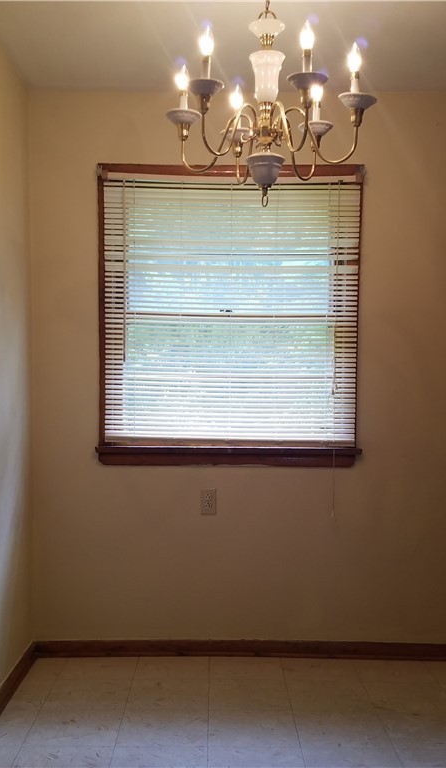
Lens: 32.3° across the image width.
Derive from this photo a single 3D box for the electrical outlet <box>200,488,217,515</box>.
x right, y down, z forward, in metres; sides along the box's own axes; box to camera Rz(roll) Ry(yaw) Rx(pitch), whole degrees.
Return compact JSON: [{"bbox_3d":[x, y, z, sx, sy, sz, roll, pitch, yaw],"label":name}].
[{"bbox_3d":[-0.061,0.506,3.315,0.072,0.115,0.008,1,2,-1],"label":"electrical outlet"}]

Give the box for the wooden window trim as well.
[{"bbox_3d":[0.036,-0.312,3.262,1.088,1.153,0.044,1,2,-1],"label":"wooden window trim"}]

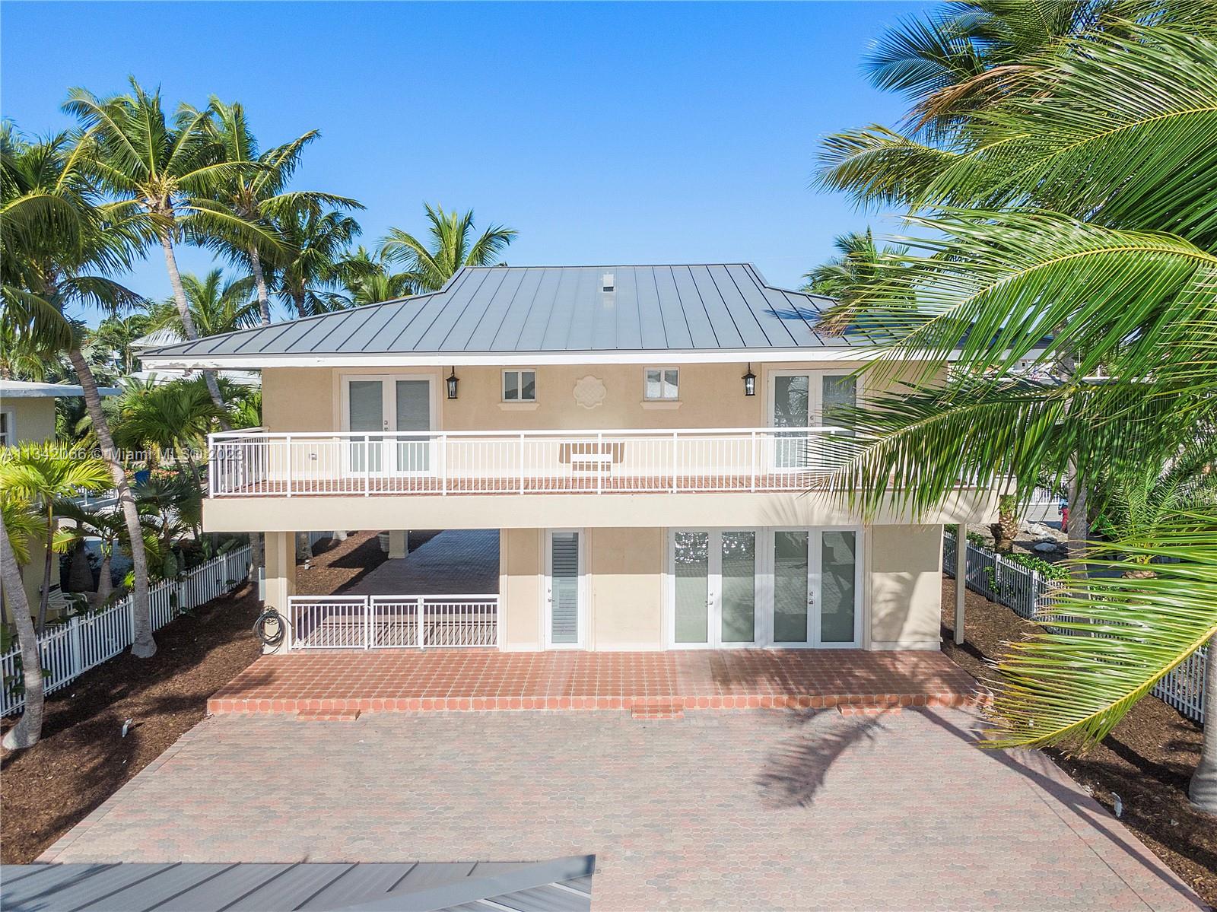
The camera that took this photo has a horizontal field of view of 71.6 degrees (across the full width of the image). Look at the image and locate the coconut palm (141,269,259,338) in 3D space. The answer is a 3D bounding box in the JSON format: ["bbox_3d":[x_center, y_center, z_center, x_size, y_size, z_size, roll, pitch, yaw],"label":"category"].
[{"bbox_3d":[-17.486,-2.767,36.898,5.300,10.700,5.300,0,5,0],"label":"coconut palm"}]

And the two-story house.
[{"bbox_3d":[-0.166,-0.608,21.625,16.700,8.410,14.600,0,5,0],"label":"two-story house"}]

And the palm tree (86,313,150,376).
[{"bbox_3d":[-24.058,-2.478,41.940,3.230,9.320,3.230,0,5,0],"label":"palm tree"}]

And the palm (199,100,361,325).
[{"bbox_3d":[-10.238,-3.807,26.575,5.330,14.450,5.330,0,5,0],"label":"palm"}]

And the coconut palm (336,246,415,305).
[{"bbox_3d":[-10.502,-3.610,38.834,3.970,12.010,3.970,0,5,0],"label":"coconut palm"}]

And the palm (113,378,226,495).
[{"bbox_3d":[-11.595,0.843,22.650,3.080,5.850,3.080,0,5,0],"label":"palm"}]

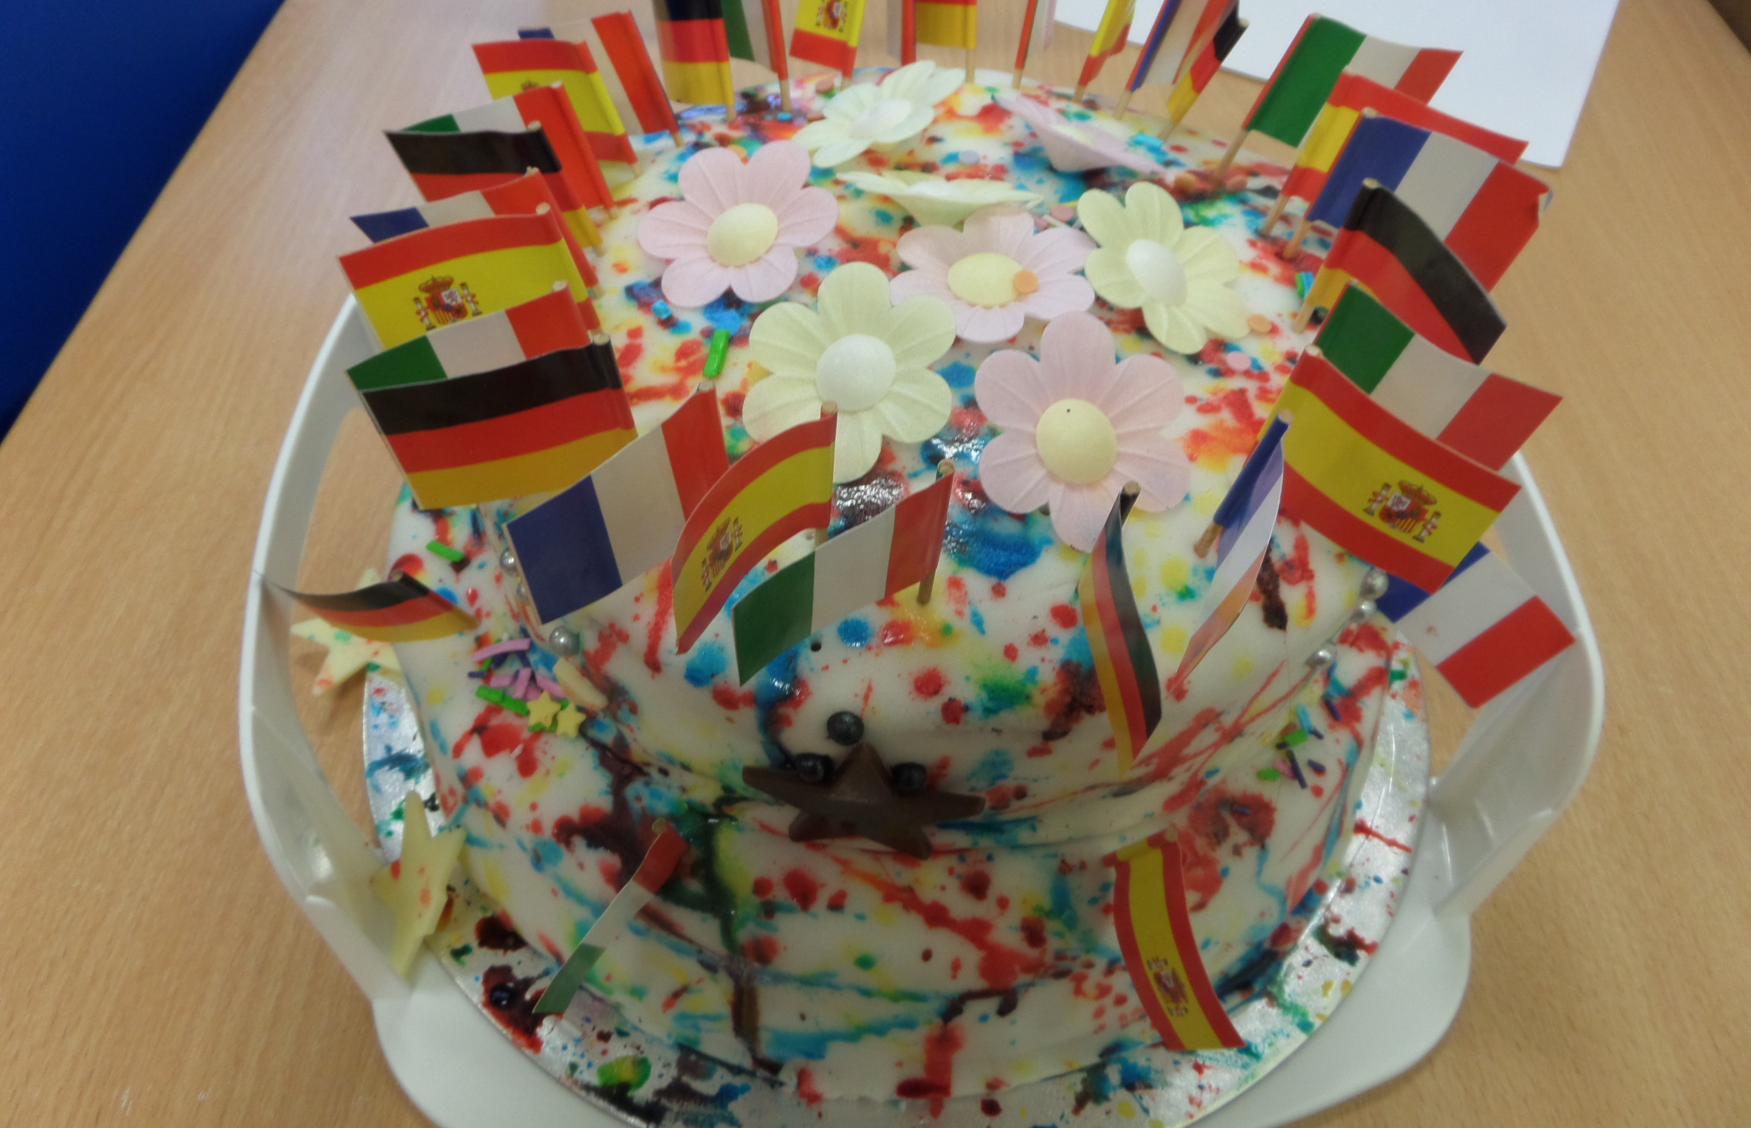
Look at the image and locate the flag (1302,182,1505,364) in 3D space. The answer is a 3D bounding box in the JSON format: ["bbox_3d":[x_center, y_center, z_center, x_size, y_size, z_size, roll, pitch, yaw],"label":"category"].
[{"bbox_3d":[0.083,-0.040,0.193,0.005,0.027,0.033,-17,58,-16],"label":"flag"}]

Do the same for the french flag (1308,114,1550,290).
[{"bbox_3d":[0.097,-0.062,0.212,0.034,0.025,0.006,28,61,12],"label":"french flag"}]

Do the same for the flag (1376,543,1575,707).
[{"bbox_3d":[0.116,0.009,0.240,0.003,0.025,0.034,-22,67,-44],"label":"flag"}]

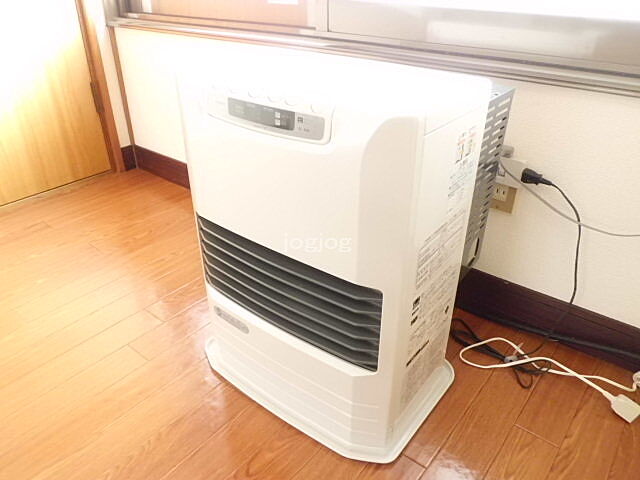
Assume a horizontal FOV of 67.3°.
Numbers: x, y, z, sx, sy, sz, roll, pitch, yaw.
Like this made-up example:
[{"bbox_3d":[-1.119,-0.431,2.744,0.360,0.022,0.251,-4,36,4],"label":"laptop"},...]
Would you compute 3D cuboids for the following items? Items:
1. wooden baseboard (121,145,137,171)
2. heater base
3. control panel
[{"bbox_3d":[-0.751,-0.322,1.883,0.014,0.099,0.050,22,37,34],"label":"wooden baseboard"},{"bbox_3d":[0.012,0.245,0.977,0.448,0.026,0.312,21,36,32],"label":"heater base"},{"bbox_3d":[-0.067,-0.166,0.625,0.218,0.047,0.022,21,22,32],"label":"control panel"}]

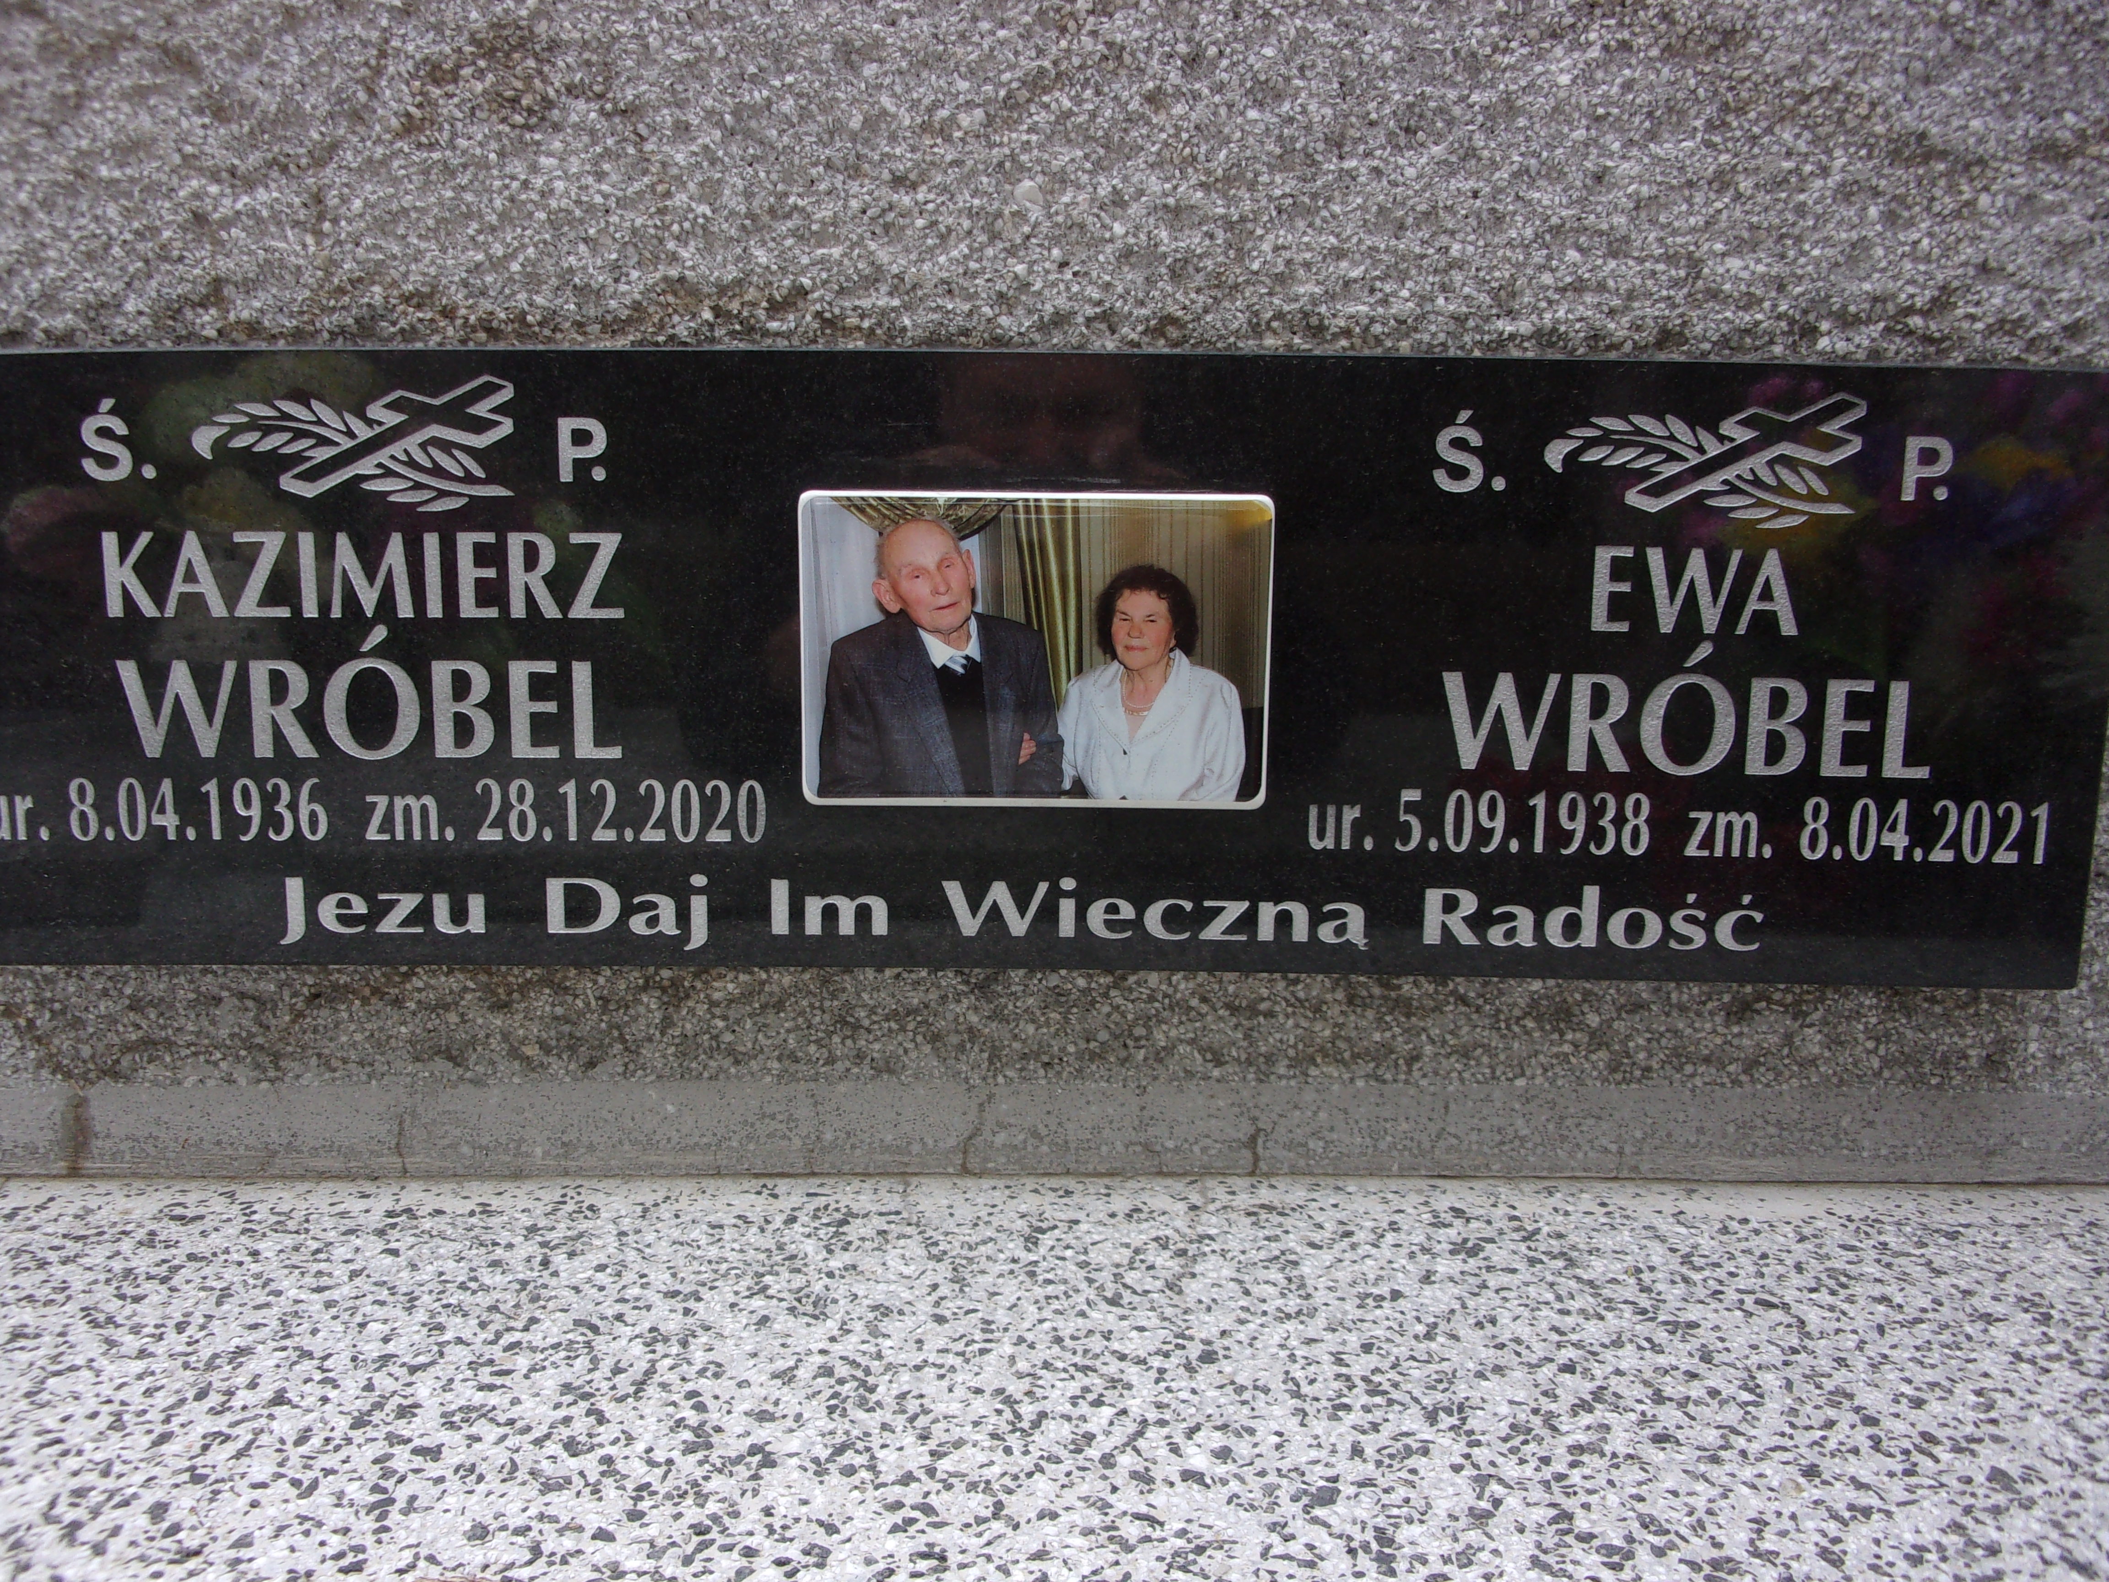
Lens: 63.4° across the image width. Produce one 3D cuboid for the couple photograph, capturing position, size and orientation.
[{"bbox_3d":[-0.006,-0.044,0.548,0.151,0.101,0.009,1,10,0],"label":"couple photograph"}]

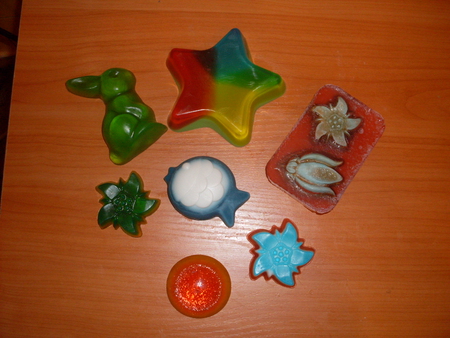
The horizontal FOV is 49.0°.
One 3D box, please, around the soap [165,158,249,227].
[{"bbox_3d":[-0.015,0.016,0.397,0.070,0.020,0.051,24,82,3],"label":"soap"}]

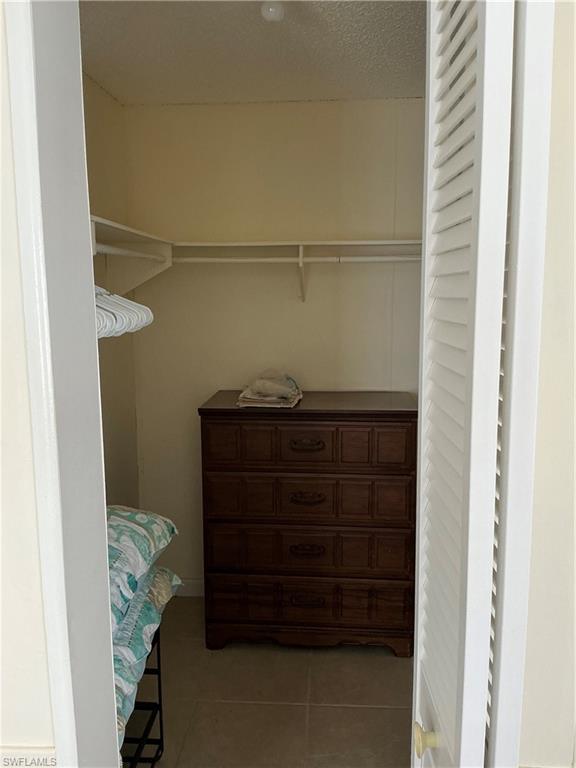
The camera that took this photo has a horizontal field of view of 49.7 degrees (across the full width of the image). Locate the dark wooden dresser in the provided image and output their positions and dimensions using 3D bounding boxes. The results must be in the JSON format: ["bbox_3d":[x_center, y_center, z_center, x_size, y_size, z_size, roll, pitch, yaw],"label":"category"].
[{"bbox_3d":[0.104,0.601,2.832,0.908,1.066,0.468,0,9,4],"label":"dark wooden dresser"}]

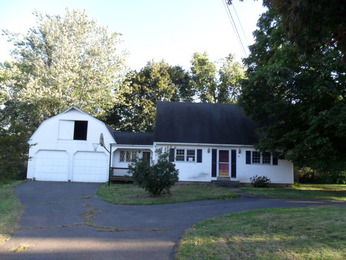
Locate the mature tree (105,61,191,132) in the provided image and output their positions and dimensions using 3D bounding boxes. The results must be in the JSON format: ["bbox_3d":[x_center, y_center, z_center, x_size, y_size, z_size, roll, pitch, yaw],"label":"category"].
[{"bbox_3d":[-3.446,-1.911,35.383,11.000,14.600,10.500,2,-6,0],"label":"mature tree"}]

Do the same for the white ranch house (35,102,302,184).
[{"bbox_3d":[-0.805,0.869,22.832,18.750,6.650,8.000,2,-6,0],"label":"white ranch house"}]

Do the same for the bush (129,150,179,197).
[{"bbox_3d":[-1.010,2.079,13.353,2.350,2.200,2.200,2,-6,0],"label":"bush"}]

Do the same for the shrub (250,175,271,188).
[{"bbox_3d":[5.805,3.389,18.012,1.300,0.880,1.200,2,-6,0],"label":"shrub"}]

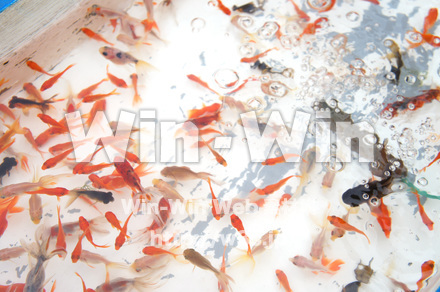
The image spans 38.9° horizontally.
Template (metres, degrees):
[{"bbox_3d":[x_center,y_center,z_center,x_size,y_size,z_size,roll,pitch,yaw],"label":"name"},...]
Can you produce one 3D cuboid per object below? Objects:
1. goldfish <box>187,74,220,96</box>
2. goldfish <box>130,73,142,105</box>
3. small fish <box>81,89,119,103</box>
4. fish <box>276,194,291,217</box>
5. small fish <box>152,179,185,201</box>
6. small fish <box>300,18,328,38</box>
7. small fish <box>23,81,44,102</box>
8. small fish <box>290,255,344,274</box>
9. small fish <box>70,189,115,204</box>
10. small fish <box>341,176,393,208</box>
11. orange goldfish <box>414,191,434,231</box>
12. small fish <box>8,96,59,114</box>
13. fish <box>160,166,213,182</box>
[{"bbox_3d":[-0.019,-0.071,0.741,0.054,0.012,0.010,34,69,23],"label":"goldfish"},{"bbox_3d":[-0.102,-0.070,0.755,0.011,0.012,0.047,-10,59,1],"label":"goldfish"},{"bbox_3d":[-0.161,-0.067,0.837,0.050,0.013,0.012,-17,57,-12],"label":"small fish"},{"bbox_3d":[0.079,0.075,0.775,0.012,0.016,0.035,29,61,17],"label":"fish"},{"bbox_3d":[-0.063,0.058,0.786,0.058,0.022,0.016,33,63,20],"label":"small fish"},{"bbox_3d":[0.135,-0.170,0.897,0.052,0.015,0.013,-33,68,-15],"label":"small fish"},{"bbox_3d":[-0.257,-0.073,0.865,0.042,0.016,0.013,41,70,18],"label":"small fish"},{"bbox_3d":[0.112,0.135,0.722,0.062,0.020,0.018,4,59,3],"label":"small fish"},{"bbox_3d":[-0.161,0.064,0.779,0.056,0.018,0.016,1,63,1],"label":"small fish"},{"bbox_3d":[0.180,0.051,0.754,0.064,0.024,0.028,-20,57,-13],"label":"small fish"},{"bbox_3d":[0.240,0.077,0.736,0.013,0.013,0.053,-9,56,-6],"label":"orange goldfish"},{"bbox_3d":[-0.251,-0.056,0.834,0.063,0.018,0.018,3,63,1],"label":"small fish"},{"bbox_3d":[-0.036,0.032,0.689,0.059,0.021,0.014,4,61,9],"label":"fish"}]

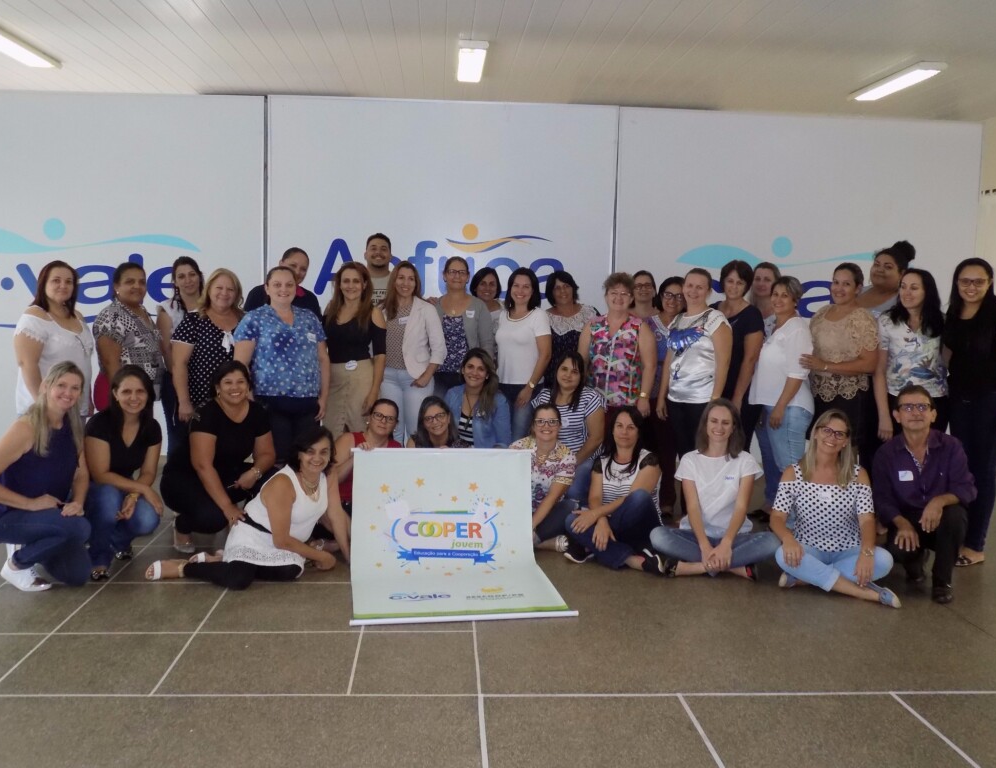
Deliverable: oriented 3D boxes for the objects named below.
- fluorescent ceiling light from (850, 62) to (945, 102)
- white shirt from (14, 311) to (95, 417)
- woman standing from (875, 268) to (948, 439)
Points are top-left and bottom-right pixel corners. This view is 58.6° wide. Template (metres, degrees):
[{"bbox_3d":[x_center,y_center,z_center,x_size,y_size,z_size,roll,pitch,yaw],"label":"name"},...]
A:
[{"bbox_3d":[3.452,-2.612,7.712,0.215,0.075,1.230,1,6,-4],"label":"fluorescent ceiling light"},{"bbox_3d":[-2.495,-0.113,4.993,0.330,0.610,0.450,7,8,40],"label":"white shirt"},{"bbox_3d":[2.399,0.138,5.236,0.480,1.626,0.320,4,7,23],"label":"woman standing"}]

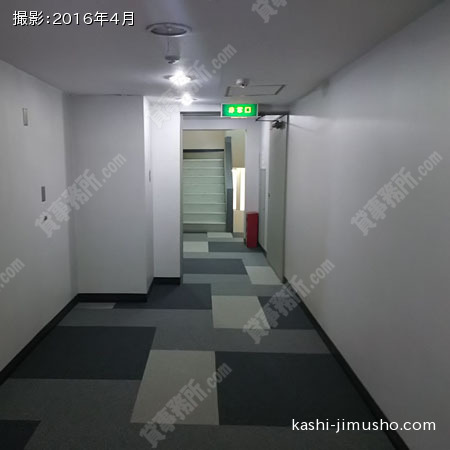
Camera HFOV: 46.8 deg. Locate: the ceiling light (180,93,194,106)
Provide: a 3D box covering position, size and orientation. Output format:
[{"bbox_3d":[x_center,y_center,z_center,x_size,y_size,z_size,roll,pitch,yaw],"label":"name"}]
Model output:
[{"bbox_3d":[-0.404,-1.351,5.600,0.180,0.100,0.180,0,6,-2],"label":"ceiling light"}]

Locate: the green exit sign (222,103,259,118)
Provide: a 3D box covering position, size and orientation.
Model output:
[{"bbox_3d":[0.169,-1.288,5.863,0.407,0.150,0.100,0,7,-3],"label":"green exit sign"}]

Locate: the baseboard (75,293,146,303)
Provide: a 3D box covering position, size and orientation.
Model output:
[{"bbox_3d":[-1.164,0.754,5.397,0.720,0.088,0.020,0,7,-3],"label":"baseboard"}]

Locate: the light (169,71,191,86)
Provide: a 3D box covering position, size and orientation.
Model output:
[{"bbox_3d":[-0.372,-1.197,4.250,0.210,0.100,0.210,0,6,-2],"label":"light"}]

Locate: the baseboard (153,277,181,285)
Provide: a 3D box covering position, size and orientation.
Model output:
[{"bbox_3d":[-0.688,0.666,6.204,0.320,0.088,0.020,0,7,-3],"label":"baseboard"}]

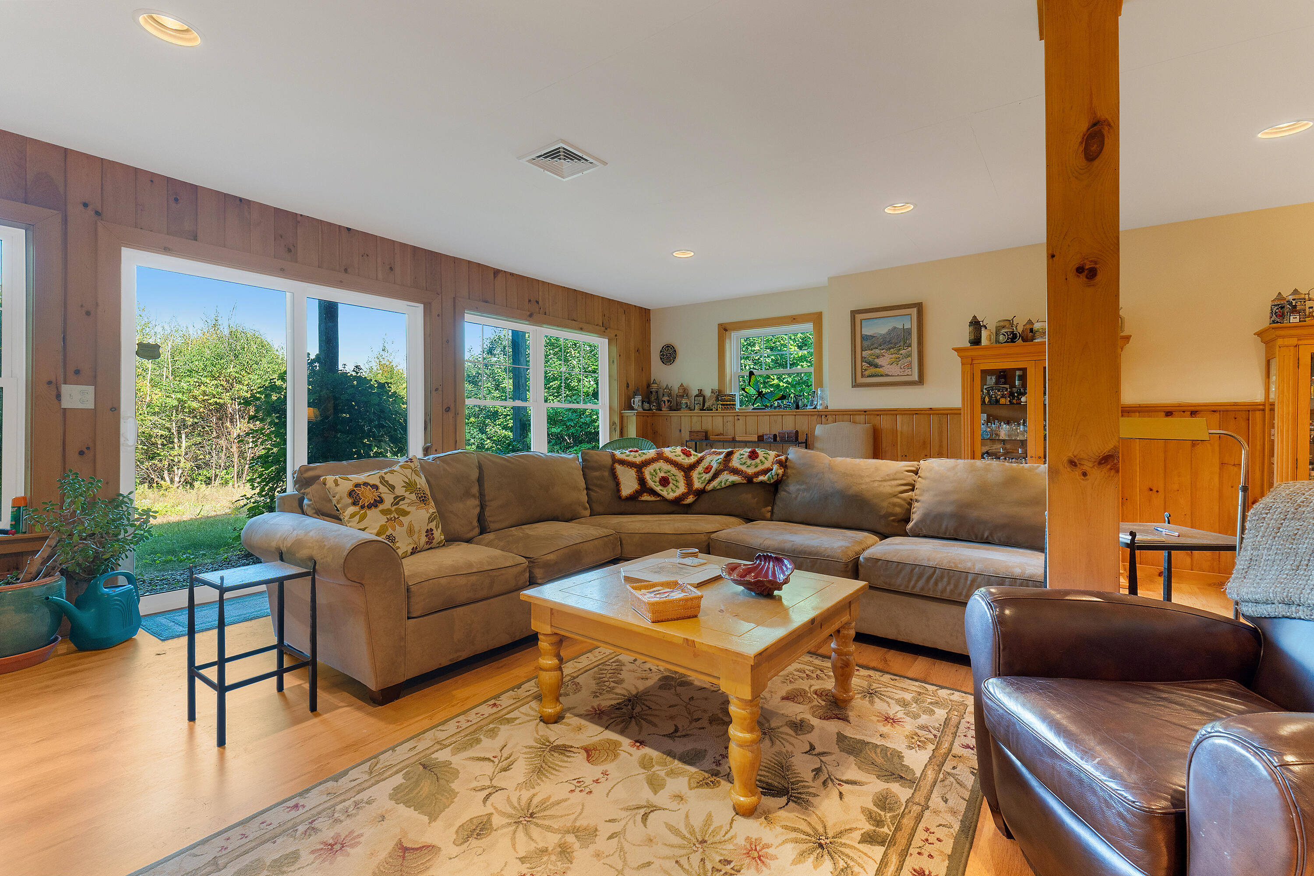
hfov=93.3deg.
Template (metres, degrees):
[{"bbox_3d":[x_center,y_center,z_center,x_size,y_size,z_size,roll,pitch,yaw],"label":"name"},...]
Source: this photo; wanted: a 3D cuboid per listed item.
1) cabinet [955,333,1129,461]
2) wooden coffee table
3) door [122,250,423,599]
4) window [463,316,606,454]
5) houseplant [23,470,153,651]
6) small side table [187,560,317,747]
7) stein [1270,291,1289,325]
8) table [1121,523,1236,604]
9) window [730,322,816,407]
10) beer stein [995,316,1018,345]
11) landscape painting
[{"bbox_3d":[2.817,0.133,4.601,1.080,1.620,0.410,0,1,35],"label":"cabinet"},{"bbox_3d":[0.152,0.760,2.227,0.910,0.445,0.910,1,1,38],"label":"wooden coffee table"},{"bbox_3d":[-2.374,-0.035,4.118,0.120,1.990,1.840,0,1,35],"label":"door"},{"bbox_3d":[-1.108,-0.321,6.098,0.100,1.490,2.000,0,1,35],"label":"window"},{"bbox_3d":[-2.719,0.577,2.980,0.450,0.800,0.500,0,1,35],"label":"houseplant"},{"bbox_3d":[-1.437,0.716,2.205,0.290,0.540,0.300,0,1,35],"label":"small side table"},{"bbox_3d":[3.798,-0.772,3.785,0.105,0.210,0.100,0,1,35],"label":"stein"},{"bbox_3d":[2.185,0.676,2.724,0.560,0.590,0.540,0,1,0],"label":"table"},{"bbox_3d":[1.246,-0.724,6.657,1.000,0.950,0.100,0,1,35],"label":"window"},{"bbox_3d":[2.624,-0.788,4.665,0.150,0.220,0.130,0,1,35],"label":"beer stein"},{"bbox_3d":[2.005,-0.803,5.454,0.615,0.710,0.040,0,1,35],"label":"landscape painting"}]

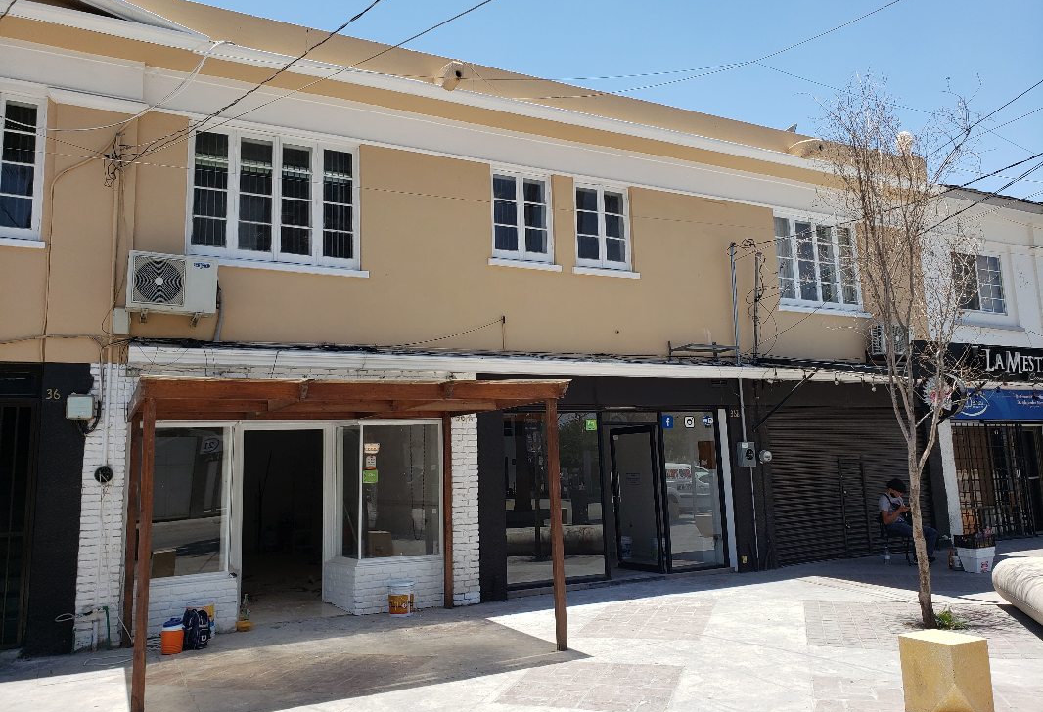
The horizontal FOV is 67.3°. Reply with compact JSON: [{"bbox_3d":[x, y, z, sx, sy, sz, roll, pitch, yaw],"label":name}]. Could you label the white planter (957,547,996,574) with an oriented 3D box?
[{"bbox_3d":[6.007,2.694,10.370,0.330,0.330,0.330,1,-8,-19],"label":"white planter"}]

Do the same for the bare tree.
[{"bbox_3d":[3.619,-0.158,7.665,1.350,5.440,1.350,2,-8,-27],"label":"bare tree"}]

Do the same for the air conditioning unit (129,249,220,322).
[{"bbox_3d":[-3.485,-0.693,7.826,0.810,0.580,0.320,2,-8,-27],"label":"air conditioning unit"}]

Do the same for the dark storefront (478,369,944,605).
[{"bbox_3d":[3.317,1.702,11.390,8.650,2.710,0.450,2,-8,-27],"label":"dark storefront"}]

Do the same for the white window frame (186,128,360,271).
[{"bbox_3d":[-2.719,-1.733,8.739,1.855,1.450,0.120,2,-8,-27],"label":"white window frame"}]

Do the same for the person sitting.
[{"bbox_3d":[5.561,2.400,11.406,0.780,1.200,0.500,-7,-9,38],"label":"person sitting"}]

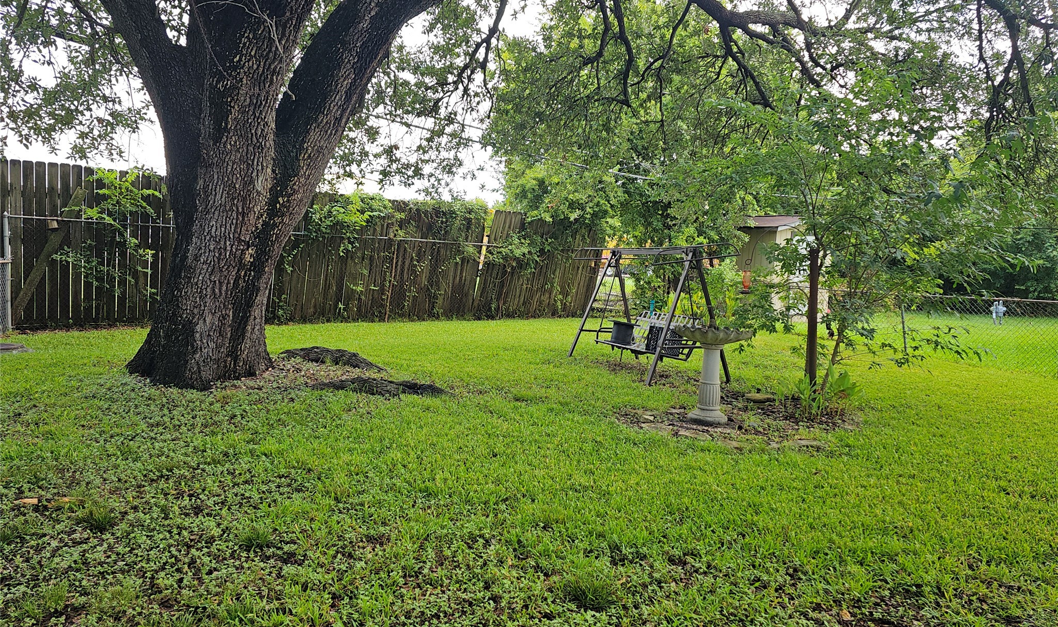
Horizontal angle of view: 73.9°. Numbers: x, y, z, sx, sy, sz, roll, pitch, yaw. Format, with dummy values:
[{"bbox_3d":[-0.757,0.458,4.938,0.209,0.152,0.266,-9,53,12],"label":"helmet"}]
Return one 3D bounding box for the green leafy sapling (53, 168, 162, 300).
[{"bbox_3d":[-6.170,-1.169,10.300,1.400,1.880,0.400,0,5,-35],"label":"green leafy sapling"}]

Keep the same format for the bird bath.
[{"bbox_3d":[1.462,0.477,5.600,0.640,0.750,0.640,2,4,0],"label":"bird bath"}]

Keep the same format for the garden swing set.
[{"bbox_3d":[1.484,-0.066,8.792,1.120,1.550,2.100,1,4,-19],"label":"garden swing set"}]

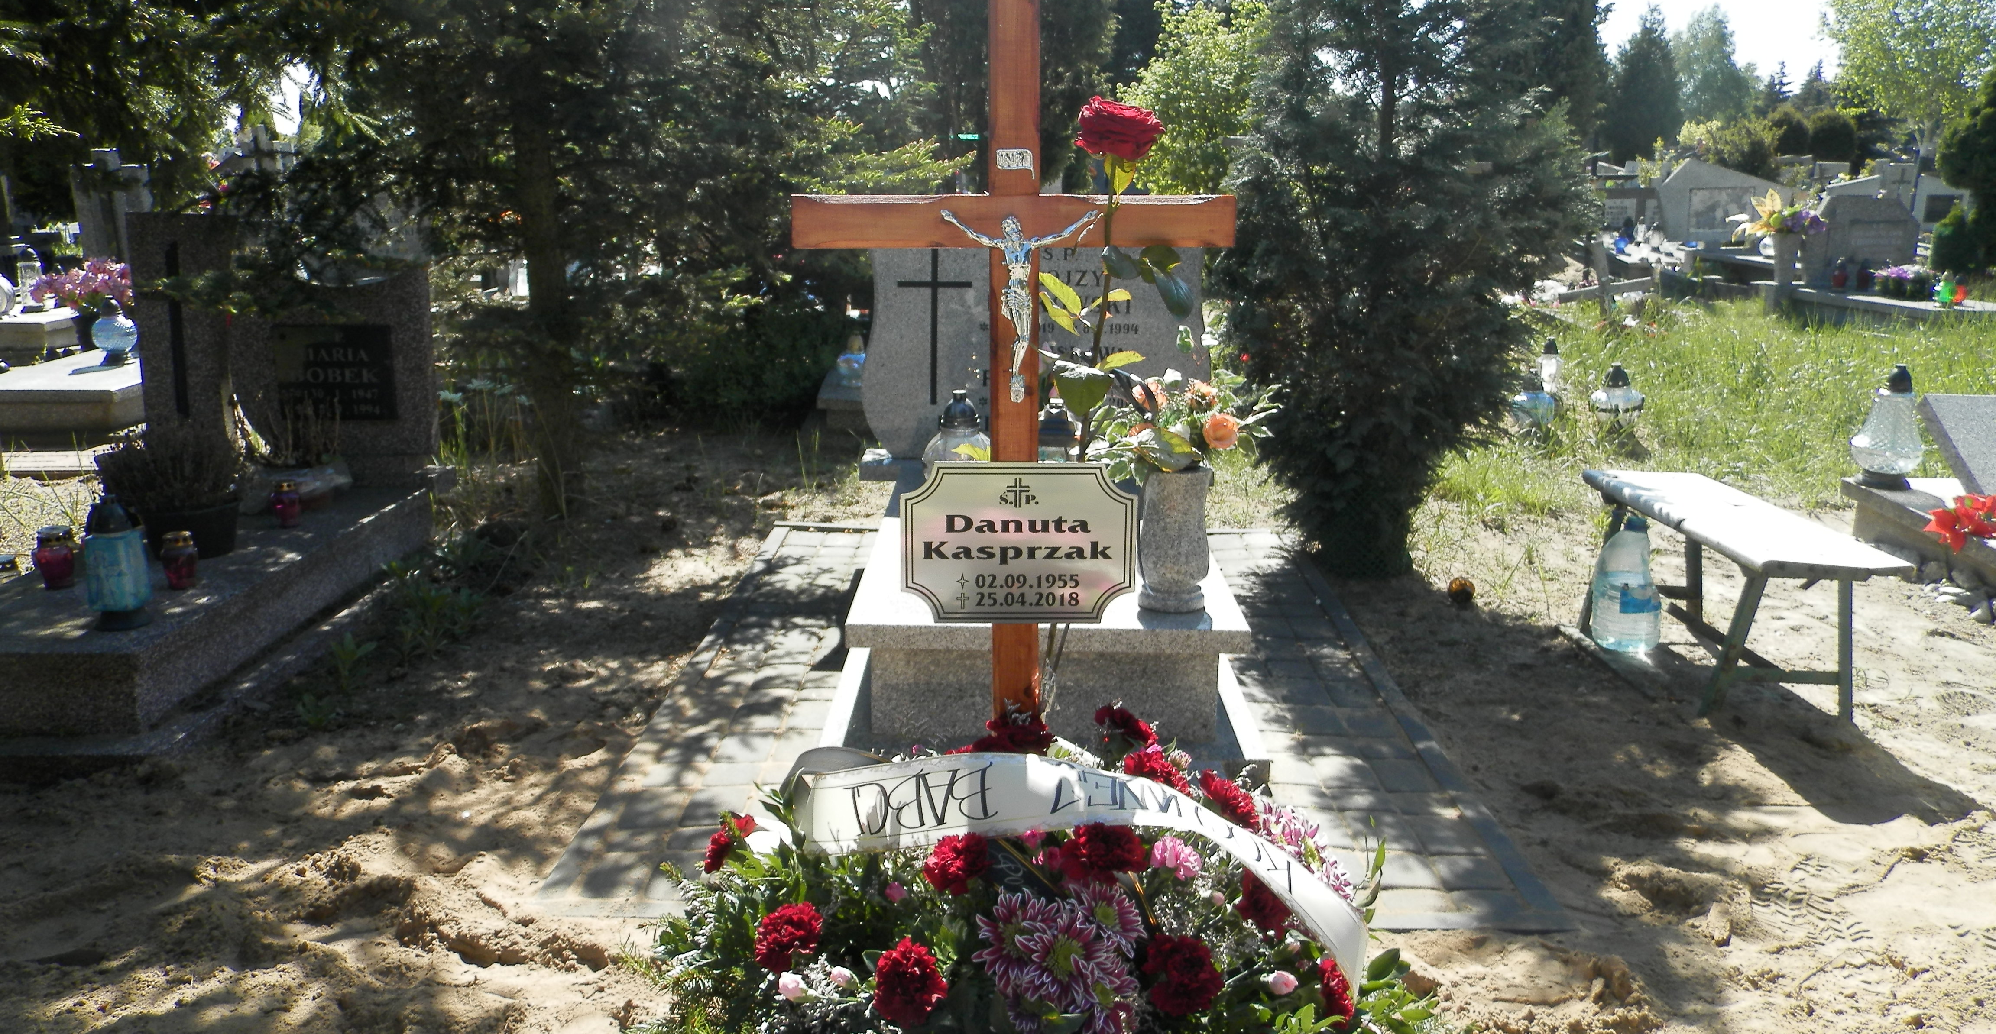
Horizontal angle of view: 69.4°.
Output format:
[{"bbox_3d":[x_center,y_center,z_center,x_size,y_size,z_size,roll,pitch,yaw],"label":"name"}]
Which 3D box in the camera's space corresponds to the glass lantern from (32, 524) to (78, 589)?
[{"bbox_3d":[-2.304,0.094,3.520,0.103,0.150,0.103,0,14,0],"label":"glass lantern"}]

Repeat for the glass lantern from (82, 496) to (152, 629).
[{"bbox_3d":[-1.925,0.096,3.144,0.127,0.282,0.127,0,15,0],"label":"glass lantern"}]

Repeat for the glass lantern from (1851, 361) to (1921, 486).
[{"bbox_3d":[2.790,-0.288,4.505,0.224,0.374,0.224,0,14,0],"label":"glass lantern"}]

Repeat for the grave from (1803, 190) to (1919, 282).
[{"bbox_3d":[5.990,-1.930,9.990,0.800,0.620,0.150,-3,15,-11],"label":"grave"}]

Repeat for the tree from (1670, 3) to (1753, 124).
[{"bbox_3d":[27.050,-15.960,54.500,3.200,6.700,3.200,0,14,0],"label":"tree"}]

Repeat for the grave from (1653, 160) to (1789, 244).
[{"bbox_3d":[5.771,-2.503,11.443,1.080,0.700,0.180,-3,15,-12],"label":"grave"}]

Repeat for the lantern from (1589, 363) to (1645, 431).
[{"bbox_3d":[2.438,-0.457,5.676,0.195,0.275,0.180,0,15,0],"label":"lantern"}]

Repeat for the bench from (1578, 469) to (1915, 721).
[{"bbox_3d":[1.840,0.180,3.710,0.370,0.370,0.970,0,14,0],"label":"bench"}]

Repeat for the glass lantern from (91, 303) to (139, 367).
[{"bbox_3d":[-3.789,-0.787,6.182,0.172,0.258,0.172,0,15,0],"label":"glass lantern"}]

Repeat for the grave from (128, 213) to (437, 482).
[{"bbox_3d":[-2.235,-0.538,4.585,0.870,0.850,0.160,0,14,-1],"label":"grave"}]

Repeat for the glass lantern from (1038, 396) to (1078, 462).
[{"bbox_3d":[0.162,-0.189,3.937,0.115,0.270,0.115,0,14,0],"label":"glass lantern"}]

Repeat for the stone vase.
[{"bbox_3d":[0.381,0.046,3.094,0.155,0.305,0.155,0,15,0],"label":"stone vase"}]

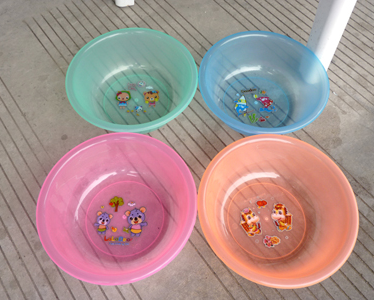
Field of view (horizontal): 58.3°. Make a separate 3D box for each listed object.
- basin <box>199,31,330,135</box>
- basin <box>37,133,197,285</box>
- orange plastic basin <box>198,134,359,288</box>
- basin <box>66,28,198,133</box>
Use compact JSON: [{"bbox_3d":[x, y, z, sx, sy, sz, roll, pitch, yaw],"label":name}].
[{"bbox_3d":[0.190,-0.154,0.880,0.324,0.112,0.324,0,62,-1],"label":"basin"},{"bbox_3d":[-0.142,0.128,0.728,0.324,0.112,0.324,0,62,-1],"label":"basin"},{"bbox_3d":[0.183,0.133,0.730,0.324,0.112,0.324,0,62,-1],"label":"orange plastic basin"},{"bbox_3d":[-0.137,-0.162,0.880,0.324,0.112,0.324,0,62,-1],"label":"basin"}]

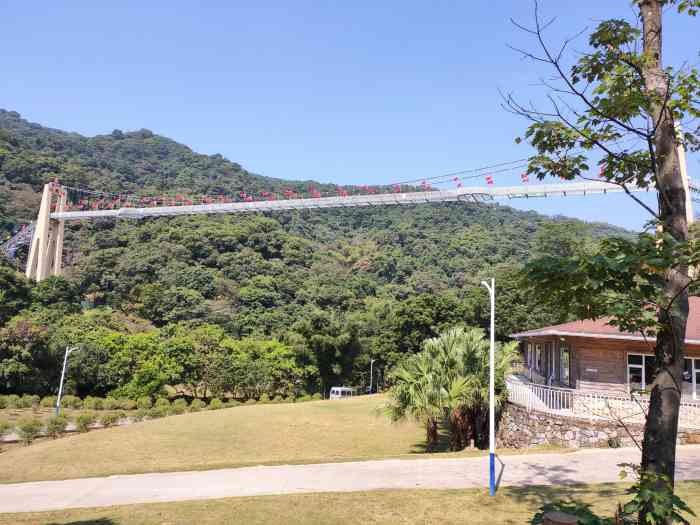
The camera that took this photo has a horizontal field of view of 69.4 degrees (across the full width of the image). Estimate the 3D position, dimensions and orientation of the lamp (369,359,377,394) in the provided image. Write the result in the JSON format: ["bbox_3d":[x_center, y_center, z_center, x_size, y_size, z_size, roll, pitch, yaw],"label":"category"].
[{"bbox_3d":[4.051,19.294,84.671,1.200,6.000,0.250,-3,-10,31],"label":"lamp"}]

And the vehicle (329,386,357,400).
[{"bbox_3d":[-0.926,18.773,72.000,4.000,1.920,1.650,10,-12,-41],"label":"vehicle"}]

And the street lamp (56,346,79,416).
[{"bbox_3d":[-24.415,10.419,44.002,1.250,6.000,0.250,2,-9,3],"label":"street lamp"}]

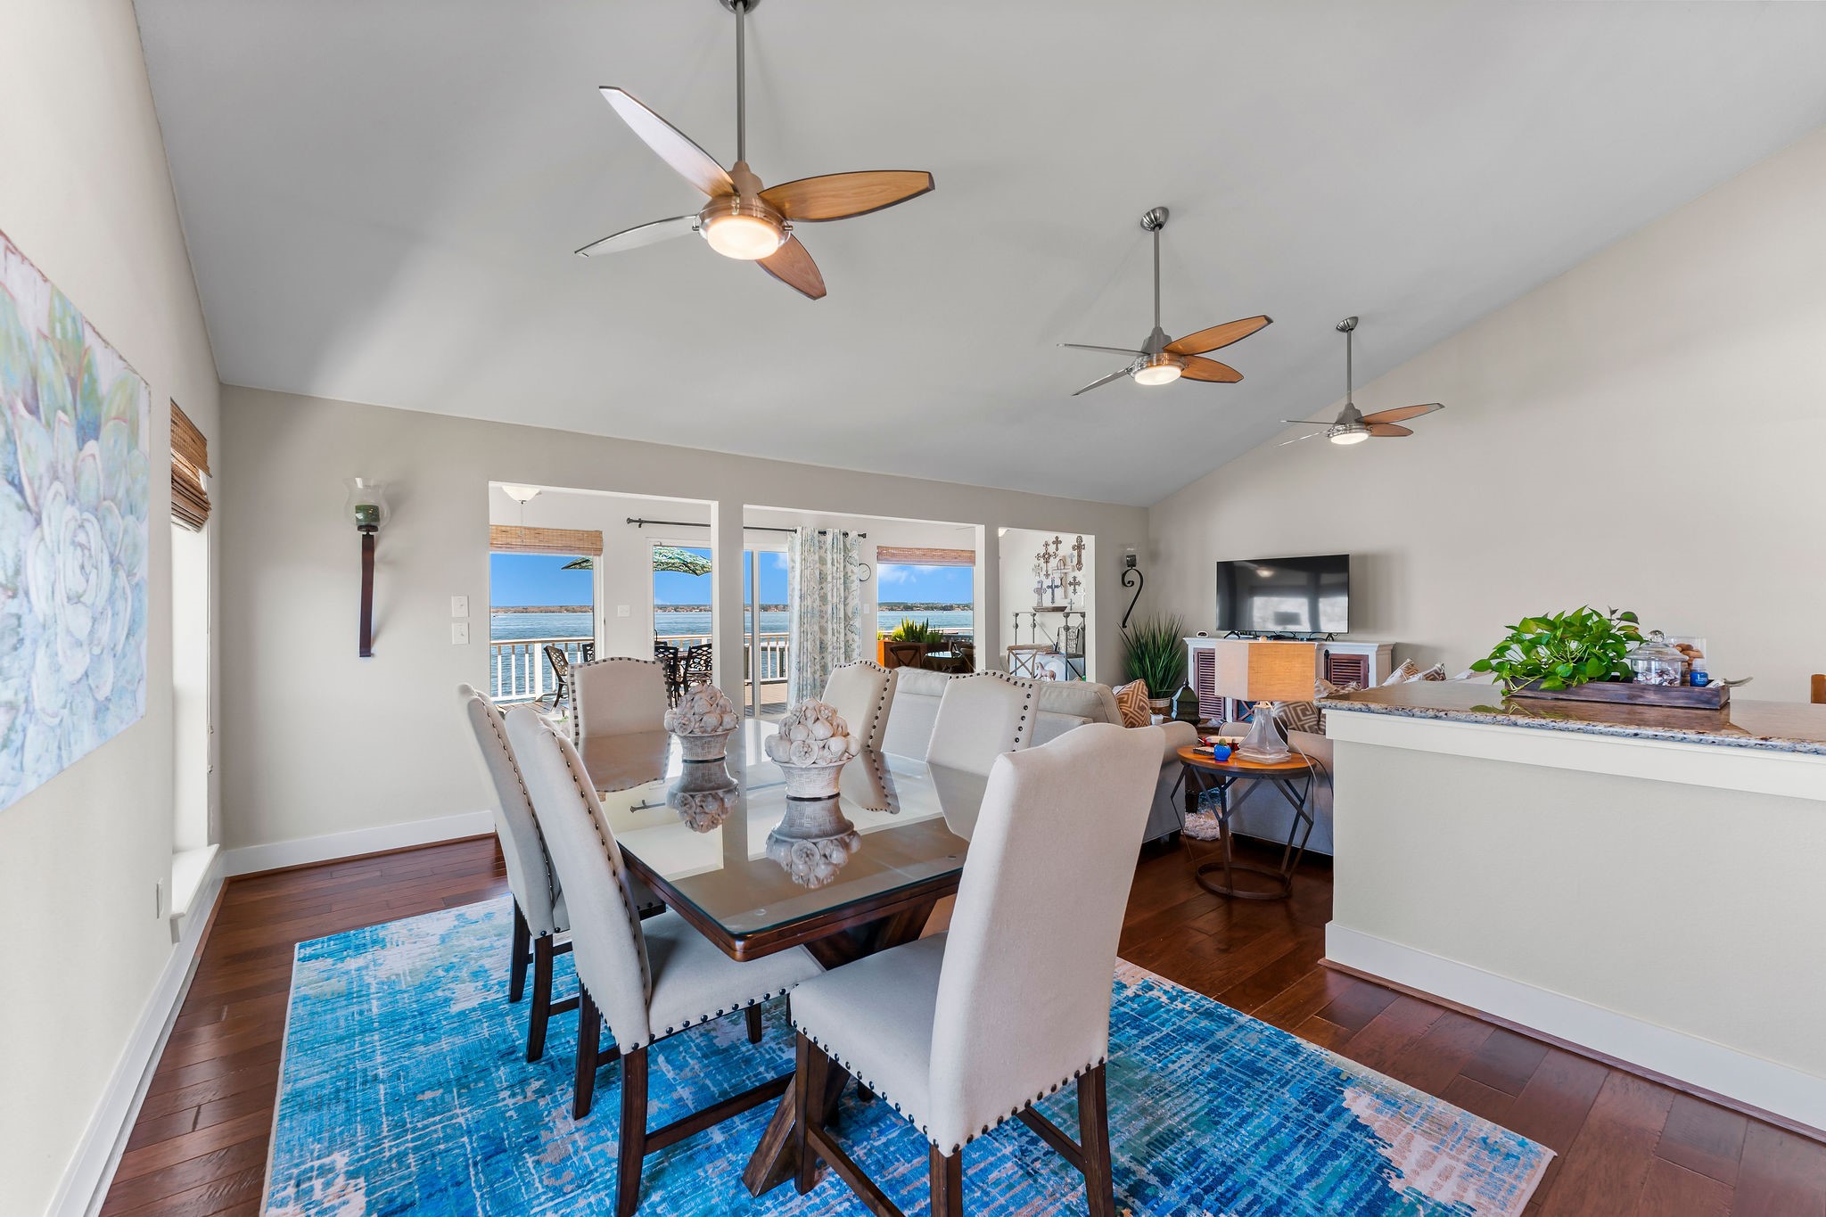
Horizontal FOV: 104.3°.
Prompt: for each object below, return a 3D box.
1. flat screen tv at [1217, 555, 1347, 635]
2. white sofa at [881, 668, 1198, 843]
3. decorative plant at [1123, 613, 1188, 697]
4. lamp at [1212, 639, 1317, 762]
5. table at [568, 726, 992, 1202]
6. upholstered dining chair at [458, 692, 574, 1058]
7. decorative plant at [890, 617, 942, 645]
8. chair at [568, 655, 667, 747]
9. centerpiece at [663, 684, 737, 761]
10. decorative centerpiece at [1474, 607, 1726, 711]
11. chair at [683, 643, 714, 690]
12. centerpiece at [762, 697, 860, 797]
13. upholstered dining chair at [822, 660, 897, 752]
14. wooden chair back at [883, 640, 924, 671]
[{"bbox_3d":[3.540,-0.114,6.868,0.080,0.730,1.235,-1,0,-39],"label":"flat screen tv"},{"bbox_3d":[0.592,0.825,4.257,0.930,0.900,1.870,-1,0,-39],"label":"white sofa"},{"bbox_3d":[2.611,0.508,7.685,0.700,0.920,0.660,-1,0,-39],"label":"decorative plant"},{"bbox_3d":[1.683,0.434,3.393,0.320,0.545,0.320,0,0,-3],"label":"lamp"},{"bbox_3d":[-0.511,0.935,2.329,1.130,0.775,2.095,-1,0,-39],"label":"table"},{"bbox_3d":[-1.089,0.758,2.296,0.655,1.075,0.450,-1,0,-39],"label":"upholstered dining chair"},{"bbox_3d":[0.021,0.334,11.704,0.950,0.420,0.400,-1,0,-39],"label":"decorative plant"},{"bbox_3d":[-1.218,0.774,3.182,0.475,1.095,0.660,-1,0,-39],"label":"chair"},{"bbox_3d":[-0.750,0.409,2.544,0.260,0.277,0.260,-1,0,-39],"label":"centerpiece"},{"bbox_3d":[2.521,0.163,2.635,0.340,0.335,0.660,-1,0,-39],"label":"decorative centerpiece"},{"bbox_3d":[-2.630,0.900,9.108,0.600,0.890,0.620,-1,0,-39],"label":"chair"},{"bbox_3d":[-0.289,0.393,2.029,0.270,0.270,0.270,-1,0,0],"label":"centerpiece"},{"bbox_3d":[-0.432,0.772,2.903,0.655,1.095,0.470,-1,0,-39],"label":"upholstered dining chair"},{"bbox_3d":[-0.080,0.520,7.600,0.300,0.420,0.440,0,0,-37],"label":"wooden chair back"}]

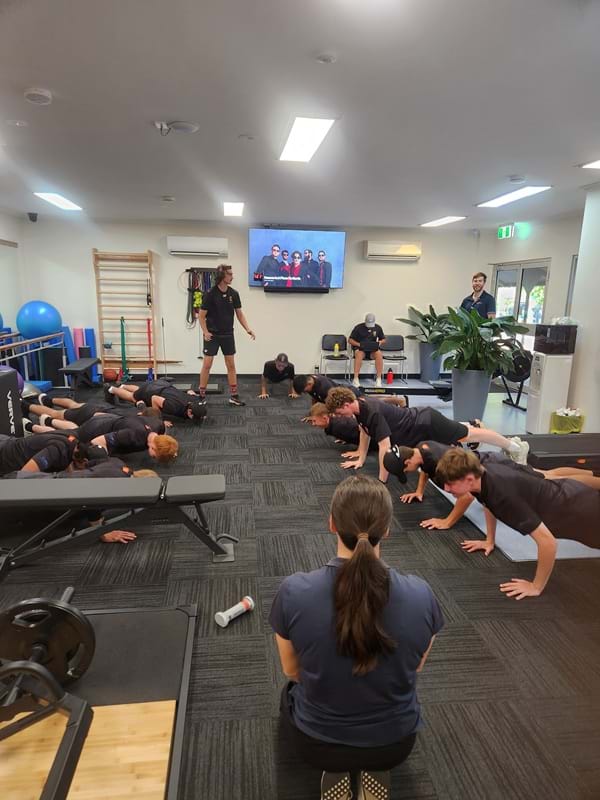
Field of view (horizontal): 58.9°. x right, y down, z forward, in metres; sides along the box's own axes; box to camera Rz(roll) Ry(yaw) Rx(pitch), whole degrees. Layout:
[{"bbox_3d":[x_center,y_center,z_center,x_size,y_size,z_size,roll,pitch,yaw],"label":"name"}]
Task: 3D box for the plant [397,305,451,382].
[{"bbox_3d":[2.285,-0.979,9.398,1.120,1.370,0.980,0,12,-7],"label":"plant"}]

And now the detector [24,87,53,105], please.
[{"bbox_3d":[-1.536,-1.781,3.123,0.142,0.052,0.142,-1,11,-7],"label":"detector"}]

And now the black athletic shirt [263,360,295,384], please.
[{"bbox_3d":[-0.348,-0.453,8.247,0.460,0.320,0.660,-1,0,-7],"label":"black athletic shirt"}]

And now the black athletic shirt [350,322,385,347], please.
[{"bbox_3d":[1.182,-1.079,9.269,0.580,0.520,0.340,0,12,-7],"label":"black athletic shirt"}]

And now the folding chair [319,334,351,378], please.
[{"bbox_3d":[0.645,-0.719,9.372,0.480,0.840,0.520,-1,11,-7],"label":"folding chair"}]

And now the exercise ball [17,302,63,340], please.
[{"bbox_3d":[-4.088,-1.230,8.358,0.645,0.645,0.645,0,12,-7],"label":"exercise ball"}]

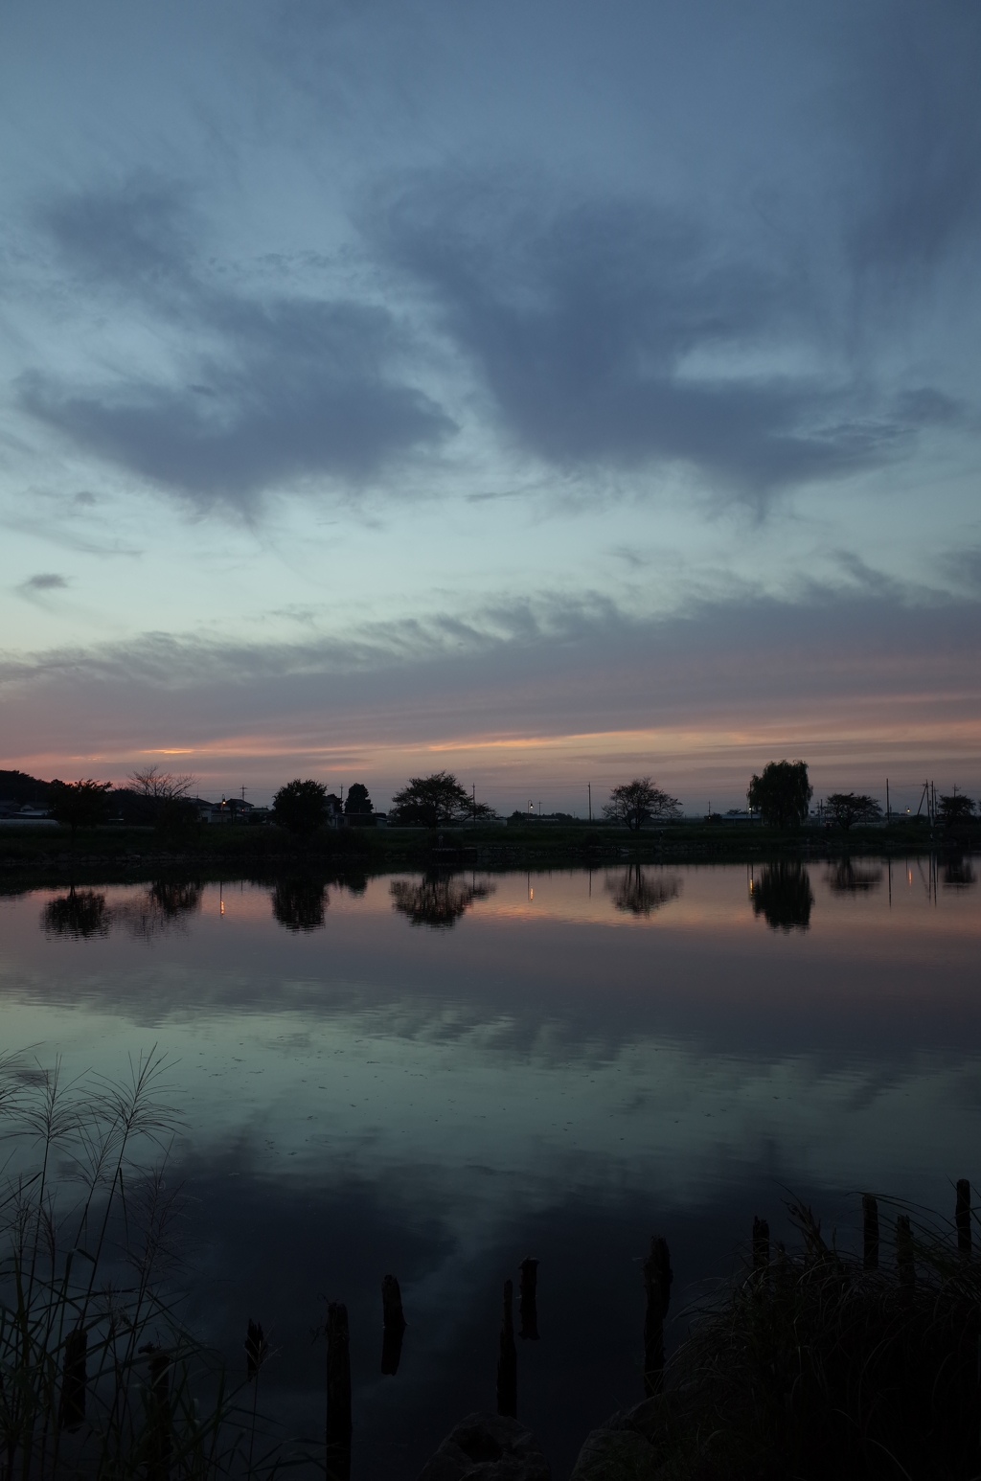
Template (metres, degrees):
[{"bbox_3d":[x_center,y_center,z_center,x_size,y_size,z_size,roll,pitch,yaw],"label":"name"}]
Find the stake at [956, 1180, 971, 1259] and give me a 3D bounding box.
[{"bbox_3d":[4.927,4.989,11.973,0.145,0.787,0.145,0,-4,0],"label":"stake"}]

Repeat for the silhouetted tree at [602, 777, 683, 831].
[{"bbox_3d":[22.056,9.295,168.000,11.493,7.599,10.344,0,-4,0],"label":"silhouetted tree"}]

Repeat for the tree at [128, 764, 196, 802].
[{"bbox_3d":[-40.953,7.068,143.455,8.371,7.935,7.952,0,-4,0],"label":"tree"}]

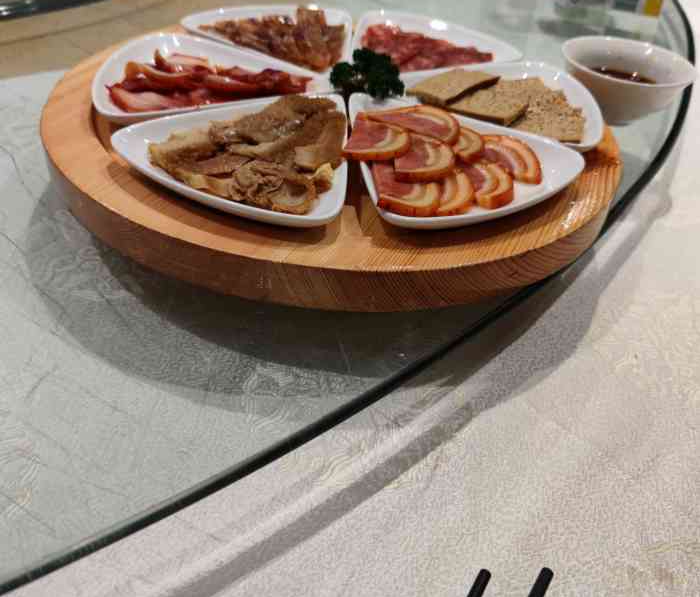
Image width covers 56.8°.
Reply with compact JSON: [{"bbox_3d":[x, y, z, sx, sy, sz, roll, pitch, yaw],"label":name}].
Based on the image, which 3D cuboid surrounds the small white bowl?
[{"bbox_3d":[0.210,-0.165,0.502,0.101,0.043,0.101,3,40,-3],"label":"small white bowl"}]

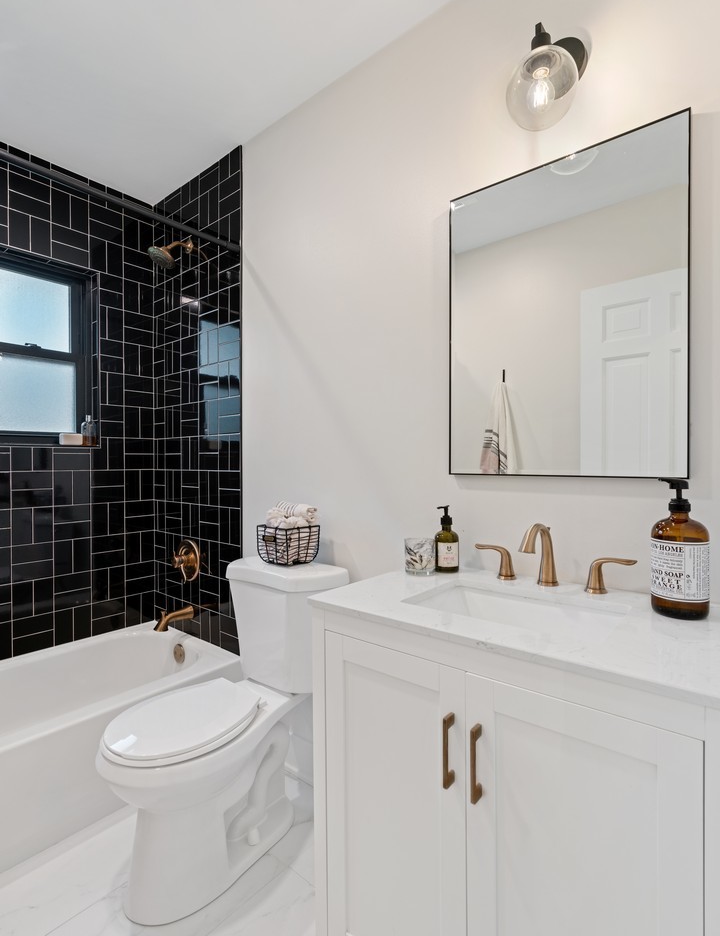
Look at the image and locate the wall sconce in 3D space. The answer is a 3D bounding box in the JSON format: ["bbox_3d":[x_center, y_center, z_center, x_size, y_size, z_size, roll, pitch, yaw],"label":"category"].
[{"bbox_3d":[0.421,-0.900,1.100,0.153,0.240,0.182,0,1,40],"label":"wall sconce"}]

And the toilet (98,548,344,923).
[{"bbox_3d":[-0.403,0.734,1.447,0.440,0.790,0.705,0,1,40],"label":"toilet"}]

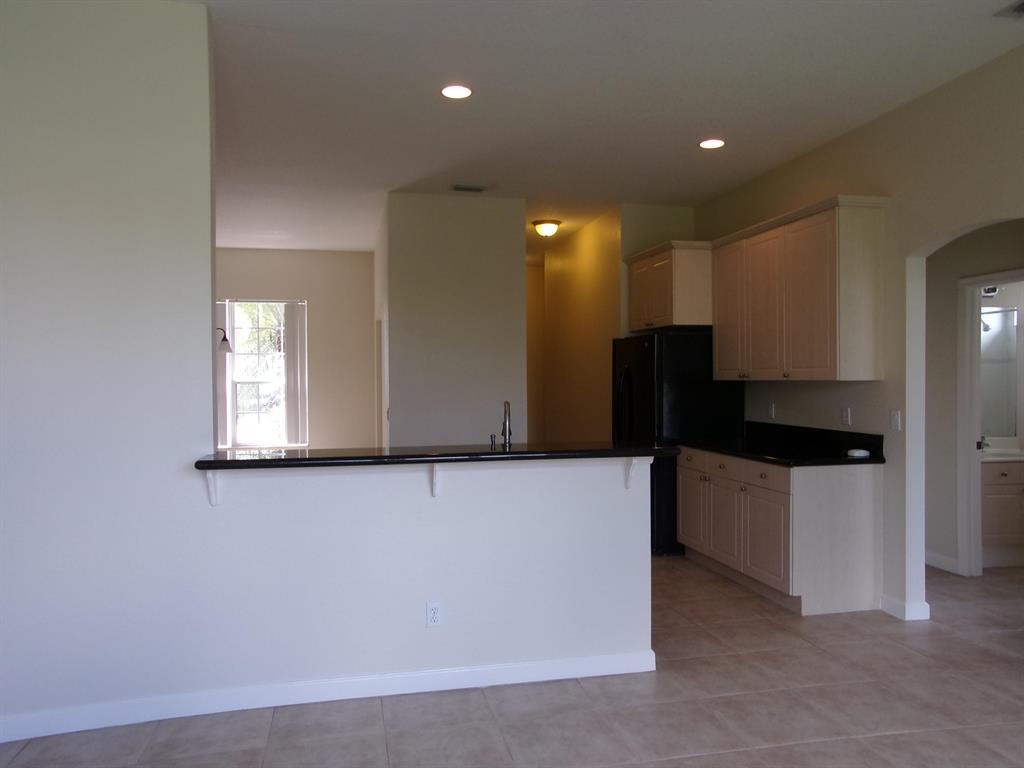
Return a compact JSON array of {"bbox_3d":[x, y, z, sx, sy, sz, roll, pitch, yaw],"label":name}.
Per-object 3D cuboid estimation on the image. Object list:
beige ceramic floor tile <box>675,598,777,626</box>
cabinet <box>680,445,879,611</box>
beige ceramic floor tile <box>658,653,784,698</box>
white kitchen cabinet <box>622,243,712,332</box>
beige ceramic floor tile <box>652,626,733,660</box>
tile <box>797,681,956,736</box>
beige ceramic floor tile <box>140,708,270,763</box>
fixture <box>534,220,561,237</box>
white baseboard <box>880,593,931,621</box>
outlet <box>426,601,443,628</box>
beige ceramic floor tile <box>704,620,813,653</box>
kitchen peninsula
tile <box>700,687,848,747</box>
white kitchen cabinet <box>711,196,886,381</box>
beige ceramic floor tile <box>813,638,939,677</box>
[{"bbox_3d":[1.272,1.392,4.365,0.450,0.012,0.450,0,0,-13],"label":"beige ceramic floor tile"},{"bbox_3d":[1.806,0.942,5.047,0.632,0.894,1.533,0,0,-12],"label":"cabinet"},{"bbox_3d":[0.992,1.390,3.384,0.445,0.012,0.438,0,0,-12],"label":"beige ceramic floor tile"},{"bbox_3d":[1.514,-0.816,6.247,0.688,0.674,0.965,0,0,-12],"label":"white kitchen cabinet"},{"bbox_3d":[0.897,1.391,3.817,0.445,0.012,0.438,0,0,-12],"label":"beige ceramic floor tile"},{"bbox_3d":[1.528,1.389,3.048,0.445,0.012,0.438,0,0,-12],"label":"tile"},{"bbox_3d":[-1.198,1.388,2.851,0.445,0.012,0.399,0,0,-12],"label":"beige ceramic floor tile"},{"bbox_3d":[0.361,-1.607,7.371,0.311,0.150,0.311,0,0,0],"label":"fixture"},{"bbox_3d":[2.361,1.338,4.314,0.152,0.099,0.199,0,0,-13],"label":"white baseboard"},{"bbox_3d":[-0.351,1.042,3.208,0.071,0.116,0.012,0,0,-13],"label":"outlet"},{"bbox_3d":[1.346,1.393,3.961,0.450,0.012,0.450,0,0,-13],"label":"beige ceramic floor tile"},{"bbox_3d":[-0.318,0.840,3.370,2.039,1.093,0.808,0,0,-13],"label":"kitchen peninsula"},{"bbox_3d":[1.089,1.395,3.006,0.450,0.012,0.450,0,0,-13],"label":"tile"},{"bbox_3d":[1.935,-0.576,5.072,0.349,1.113,1.566,0,0,-13],"label":"white kitchen cabinet"},{"bbox_3d":[1.873,1.391,3.579,0.445,0.012,0.438,0,0,-12],"label":"beige ceramic floor tile"}]

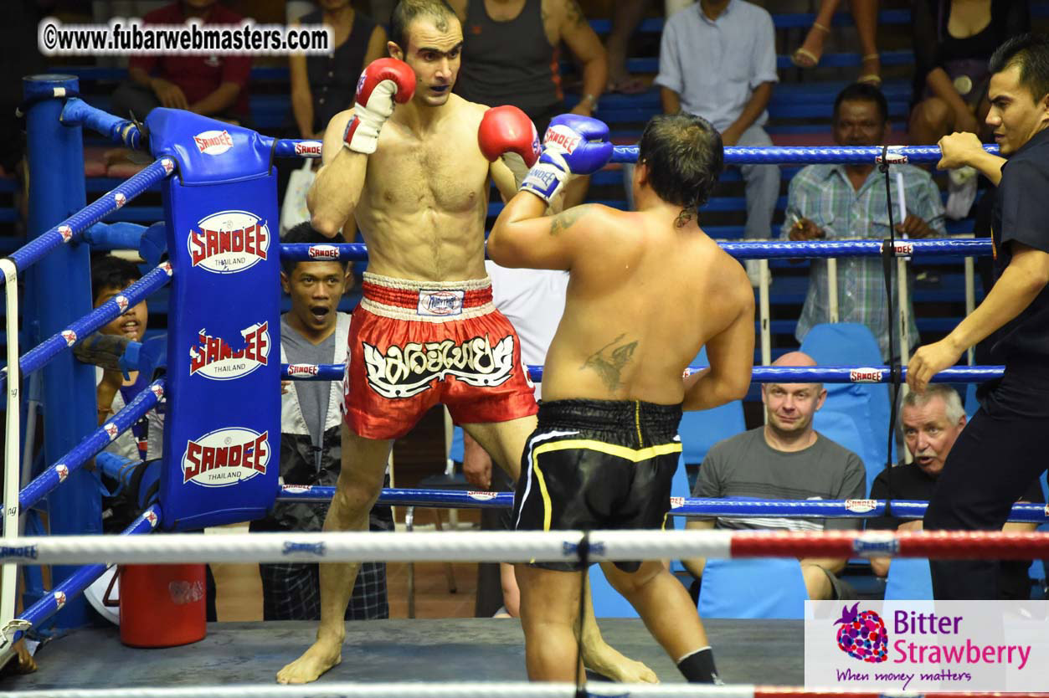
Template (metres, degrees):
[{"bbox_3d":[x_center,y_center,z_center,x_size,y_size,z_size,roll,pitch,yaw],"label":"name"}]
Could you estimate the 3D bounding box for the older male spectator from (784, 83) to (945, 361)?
[{"bbox_3d":[1.094,-0.019,21.550,0.530,1.640,0.420,-1,9,2],"label":"older male spectator"}]

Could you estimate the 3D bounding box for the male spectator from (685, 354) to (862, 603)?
[{"bbox_3d":[0.742,0.607,19.650,0.540,1.170,0.800,-1,9,4],"label":"male spectator"}]

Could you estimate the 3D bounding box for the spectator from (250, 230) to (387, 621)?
[{"bbox_3d":[-0.546,0.514,18.120,0.500,1.700,0.400,-2,9,-2],"label":"spectator"}]

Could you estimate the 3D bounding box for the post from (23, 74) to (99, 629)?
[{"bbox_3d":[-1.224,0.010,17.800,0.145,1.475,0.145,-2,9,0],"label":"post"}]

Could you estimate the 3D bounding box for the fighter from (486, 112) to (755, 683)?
[{"bbox_3d":[0.230,0.192,15.850,0.690,1.590,0.800,-5,10,-22],"label":"fighter"}]

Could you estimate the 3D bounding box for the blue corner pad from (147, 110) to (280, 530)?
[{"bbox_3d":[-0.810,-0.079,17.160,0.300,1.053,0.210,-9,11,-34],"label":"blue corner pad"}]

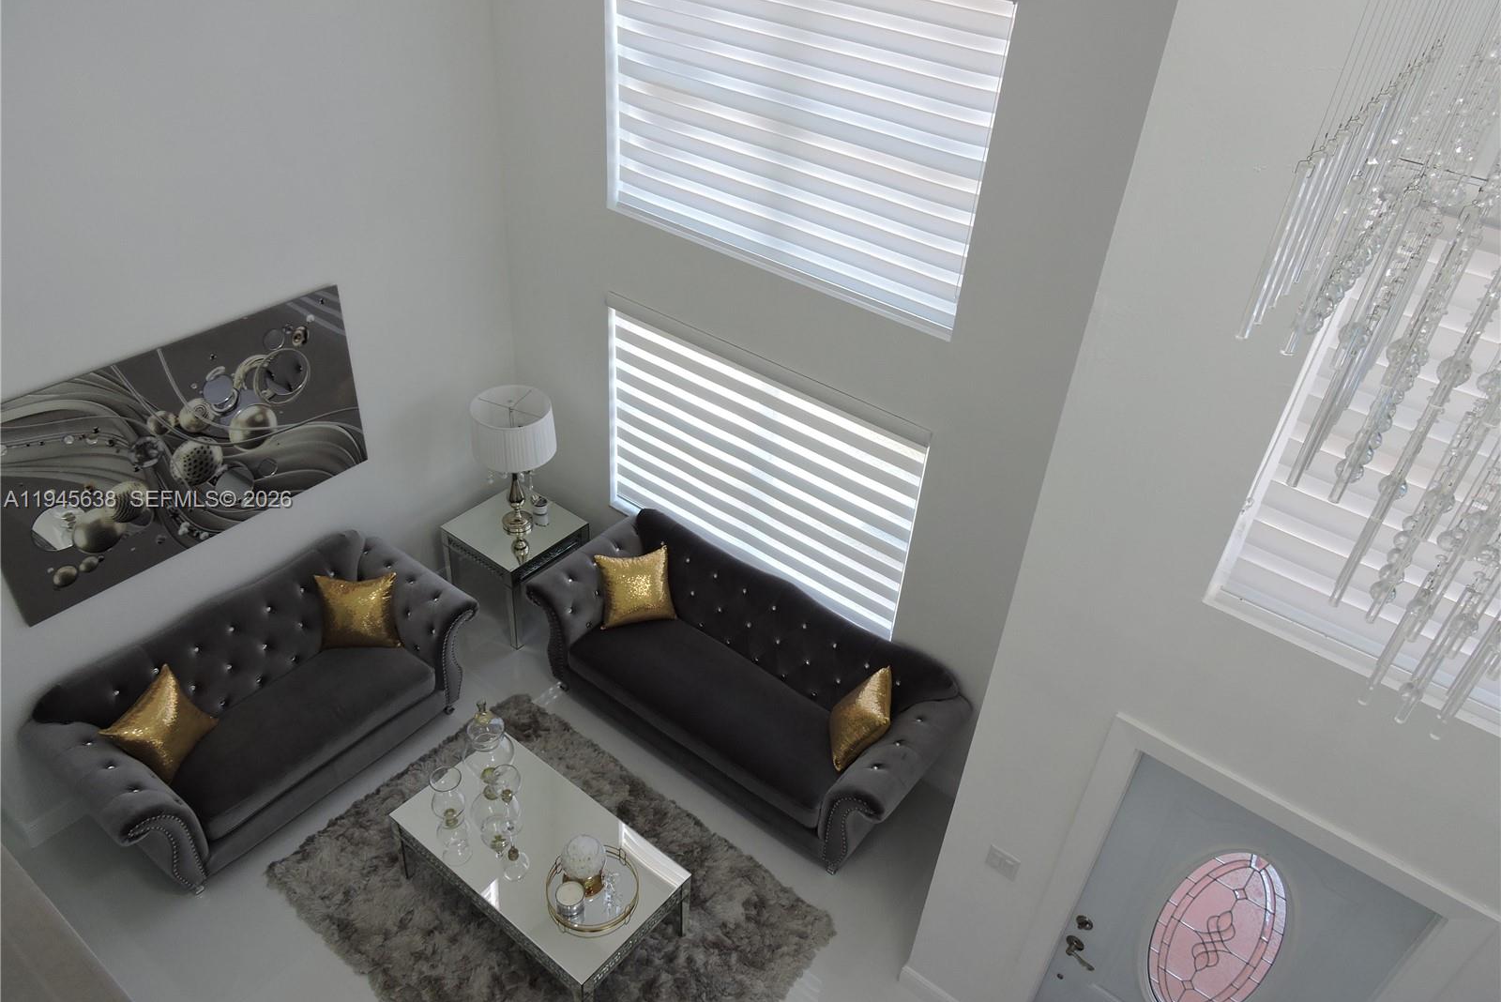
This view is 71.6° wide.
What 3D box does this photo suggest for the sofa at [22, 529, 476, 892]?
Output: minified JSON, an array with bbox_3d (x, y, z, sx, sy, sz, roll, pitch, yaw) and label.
[{"bbox_3d":[-2.435,1.020,5.373,0.840,0.920,1.925,27,42,28],"label":"sofa"}]

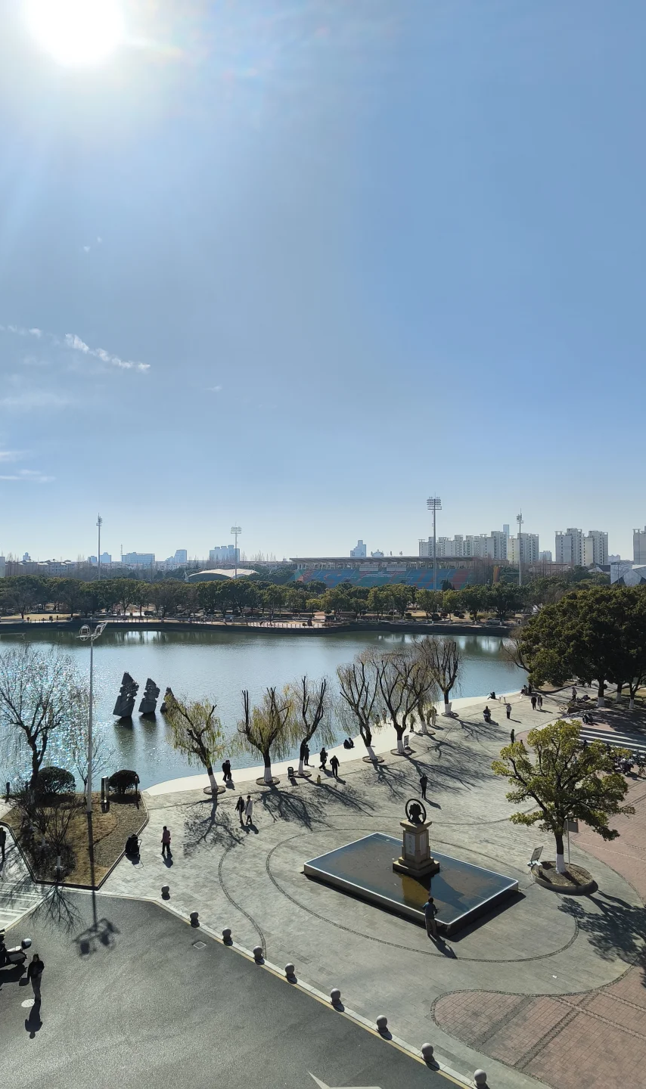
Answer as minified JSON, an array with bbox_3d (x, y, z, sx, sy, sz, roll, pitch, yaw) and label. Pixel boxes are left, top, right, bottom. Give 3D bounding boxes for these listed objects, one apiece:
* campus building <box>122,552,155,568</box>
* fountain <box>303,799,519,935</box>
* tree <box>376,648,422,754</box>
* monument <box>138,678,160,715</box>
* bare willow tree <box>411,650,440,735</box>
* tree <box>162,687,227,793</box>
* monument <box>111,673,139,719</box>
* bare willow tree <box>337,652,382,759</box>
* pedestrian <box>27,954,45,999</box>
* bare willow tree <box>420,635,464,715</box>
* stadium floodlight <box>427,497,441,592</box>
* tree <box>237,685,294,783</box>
[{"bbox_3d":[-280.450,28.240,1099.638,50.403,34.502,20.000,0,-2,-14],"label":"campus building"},{"bbox_3d":[4.456,15.596,37.944,9.363,4.145,6.212,-1,-2,45],"label":"fountain"},{"bbox_3d":[6.706,13.704,63.727,3.965,9.171,3.965,0,-1,0],"label":"tree"},{"bbox_3d":[-20.002,17.439,83.447,2.451,4.148,1.600,0,-2,-13],"label":"monument"},{"bbox_3d":[10.033,14.379,70.818,3.100,8.164,3.100,0,-1,0],"label":"bare willow tree"},{"bbox_3d":[-9.350,14.237,52.663,4.672,7.573,4.500,0,-1,0],"label":"tree"},{"bbox_3d":[-22.244,16.958,81.611,2.972,5.012,1.800,0,-2,-15],"label":"monument"},{"bbox_3d":[3.068,13.582,61.402,3.679,9.302,3.679,0,-1,0],"label":"bare willow tree"},{"bbox_3d":[-11.109,16.698,27.970,0.570,1.703,0.360,0,-1,-6],"label":"pedestrian"},{"bbox_3d":[12.891,14.152,78.704,4.805,8.568,4.800,0,-2,0],"label":"bare willow tree"},{"bbox_3d":[37.736,3.388,244.989,4.700,38.533,1.700,1,-2,-27],"label":"stadium floodlight"},{"bbox_3d":[-4.264,14.274,54.220,4.391,7.030,4.400,0,-2,0],"label":"tree"}]

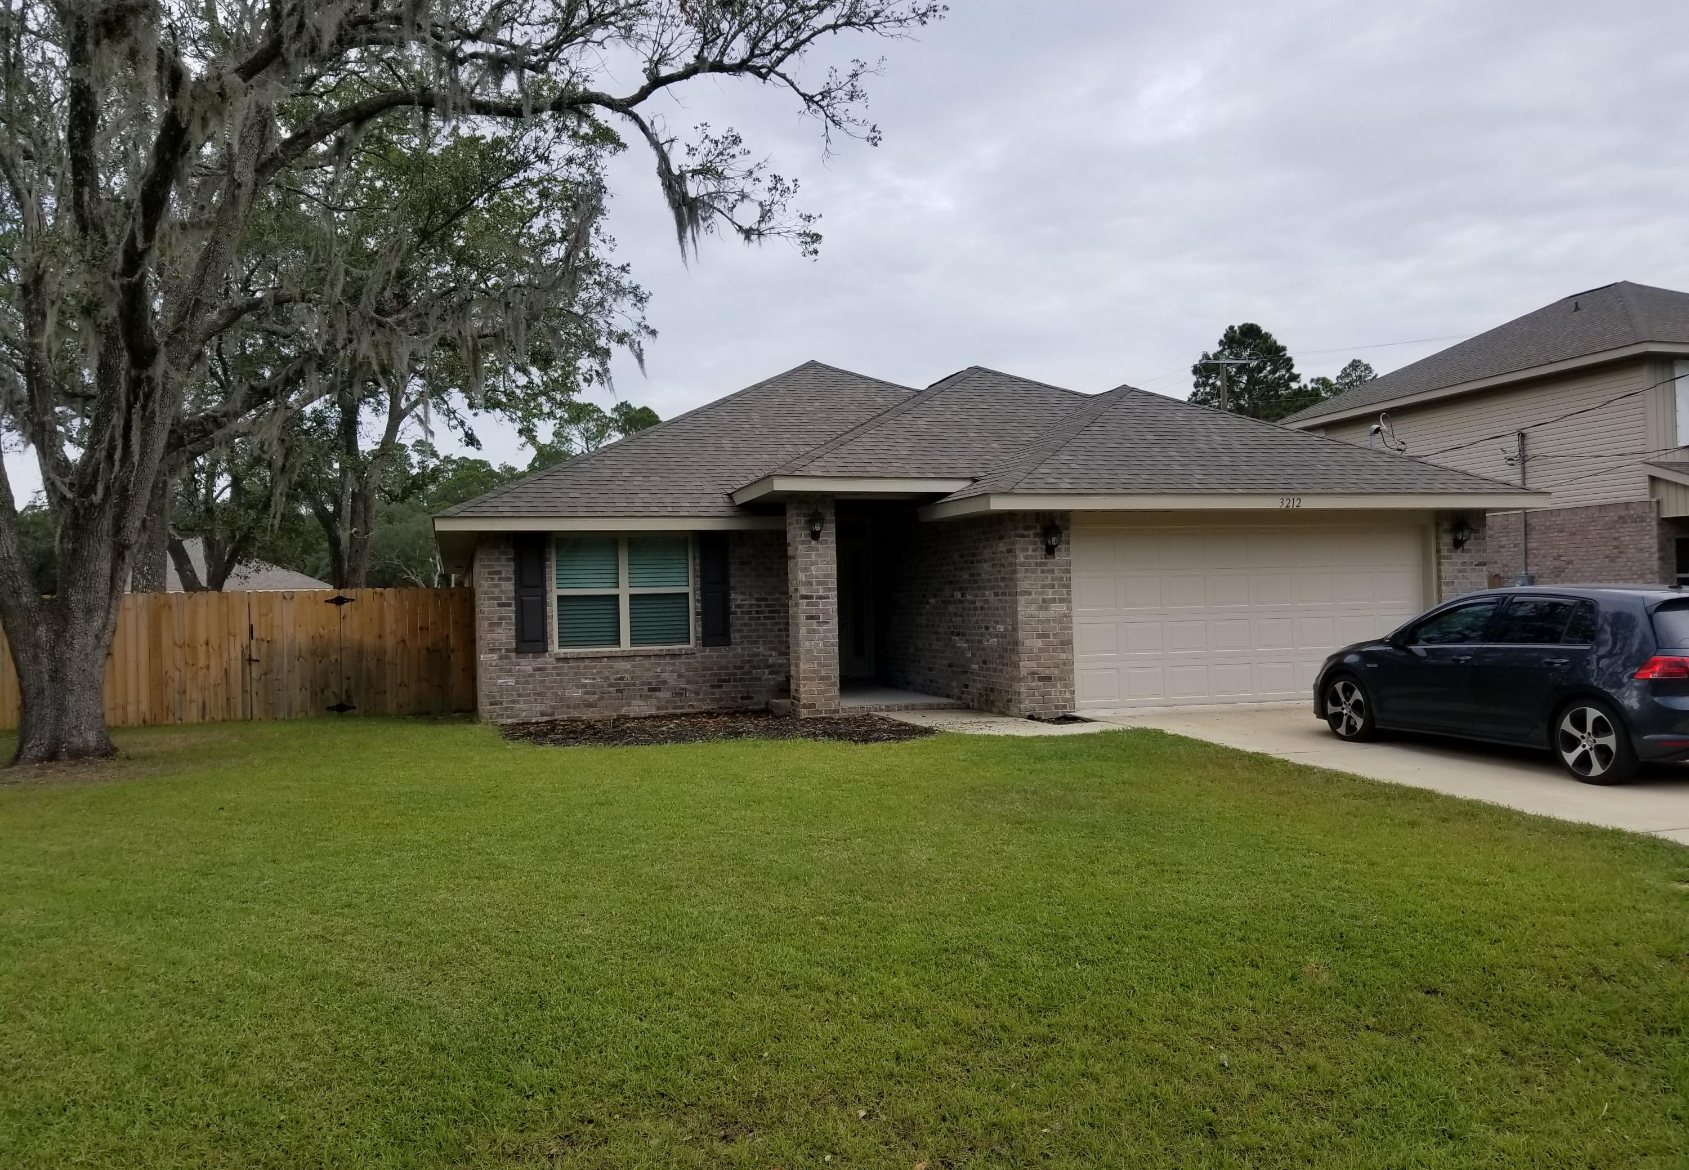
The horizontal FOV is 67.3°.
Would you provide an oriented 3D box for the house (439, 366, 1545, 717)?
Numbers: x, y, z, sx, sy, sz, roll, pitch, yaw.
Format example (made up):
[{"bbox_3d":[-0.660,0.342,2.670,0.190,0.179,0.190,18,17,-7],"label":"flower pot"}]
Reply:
[{"bbox_3d":[-0.367,-1.256,22.904,13.200,5.800,18.900,-1,-1,-17],"label":"house"}]

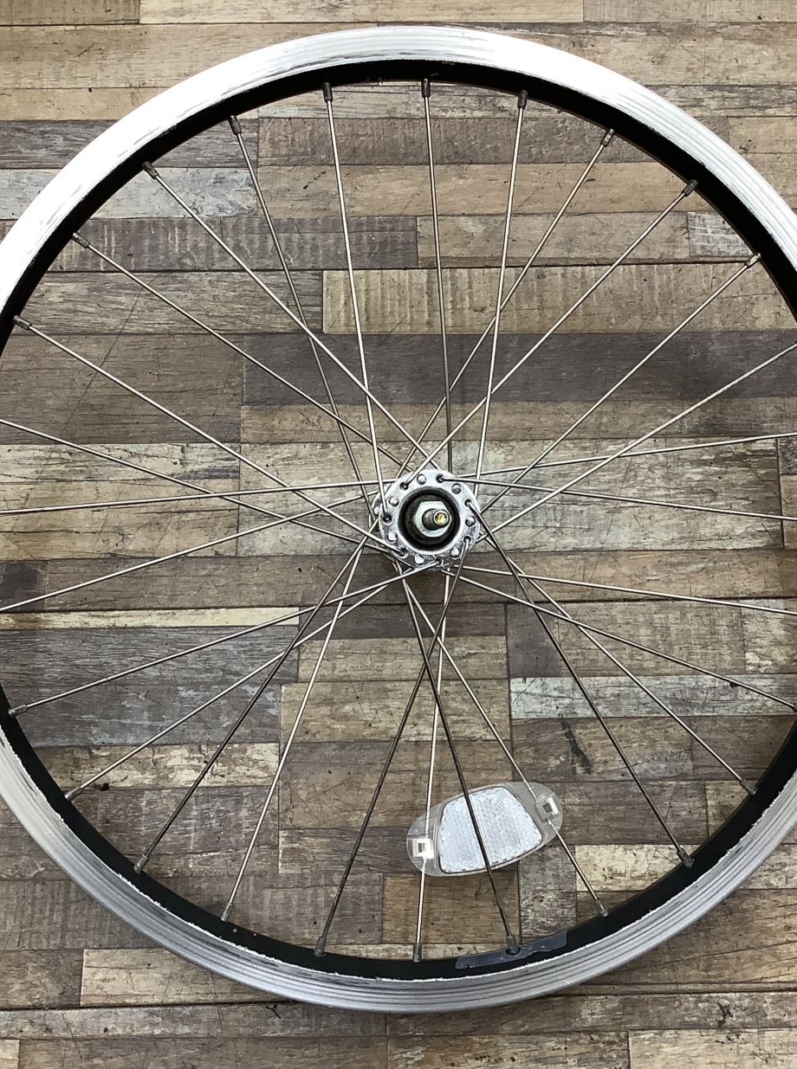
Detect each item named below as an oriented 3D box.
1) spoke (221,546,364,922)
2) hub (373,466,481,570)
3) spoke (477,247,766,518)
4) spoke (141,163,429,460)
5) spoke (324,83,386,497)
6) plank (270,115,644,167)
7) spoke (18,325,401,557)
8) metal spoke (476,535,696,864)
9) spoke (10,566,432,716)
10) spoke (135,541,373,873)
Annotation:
[{"bbox_3d":[-0.044,0.082,0.568,0.004,0.004,0.183,21,80,-4],"label":"spoke"},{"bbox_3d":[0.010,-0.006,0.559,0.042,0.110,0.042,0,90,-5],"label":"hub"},{"bbox_3d":[0.093,-0.060,0.599,0.202,0.005,0.004,-43,93,8],"label":"spoke"},{"bbox_3d":[-0.043,-0.091,0.551,0.004,0.005,0.202,-43,84,-3],"label":"spoke"},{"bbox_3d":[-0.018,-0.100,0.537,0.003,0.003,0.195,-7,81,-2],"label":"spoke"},{"bbox_3d":[0.033,-0.207,0.679,0.212,0.010,0.029,-1,76,-1],"label":"plank"},{"bbox_3d":[-0.083,-0.043,0.548,0.201,0.005,0.004,31,88,6],"label":"spoke"},{"bbox_3d":[0.081,0.069,0.562,0.004,0.005,0.202,-33,103,-4],"label":"metal spoke"},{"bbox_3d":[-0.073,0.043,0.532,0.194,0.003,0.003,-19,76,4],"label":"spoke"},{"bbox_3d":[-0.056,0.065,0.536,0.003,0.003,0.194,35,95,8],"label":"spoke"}]

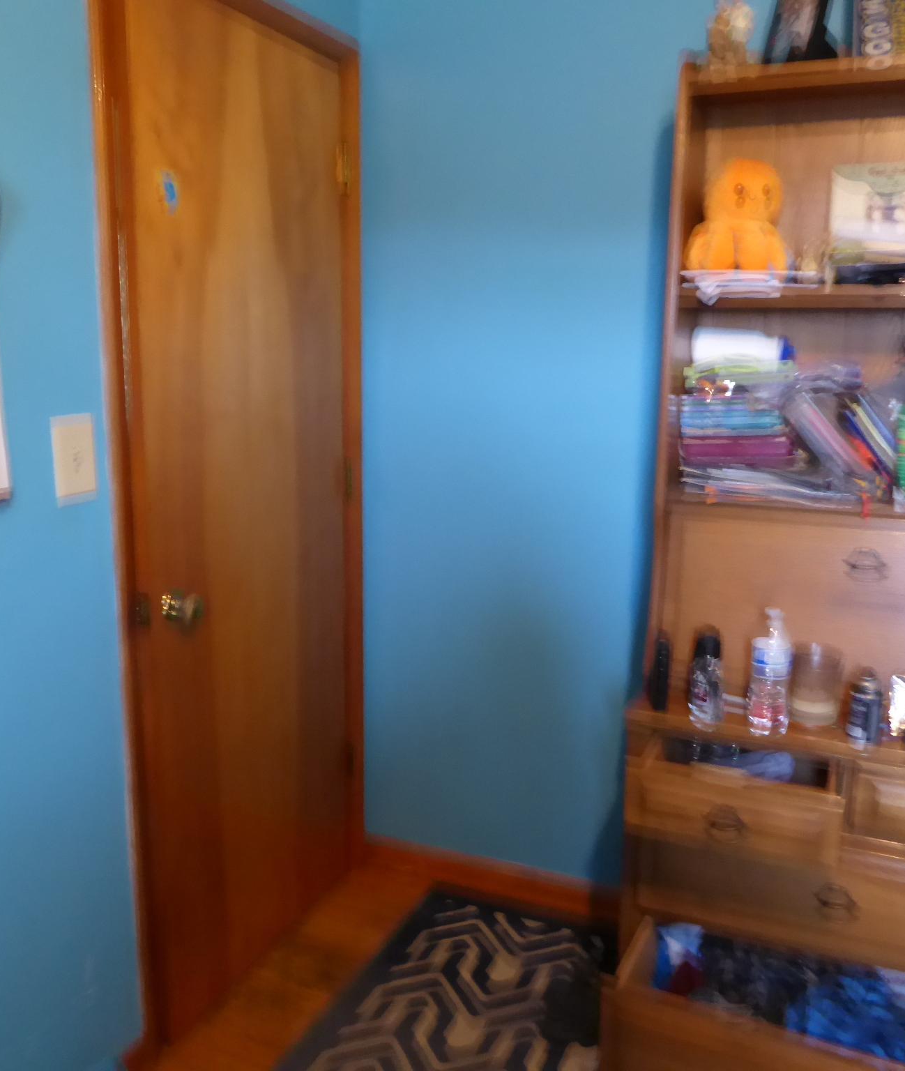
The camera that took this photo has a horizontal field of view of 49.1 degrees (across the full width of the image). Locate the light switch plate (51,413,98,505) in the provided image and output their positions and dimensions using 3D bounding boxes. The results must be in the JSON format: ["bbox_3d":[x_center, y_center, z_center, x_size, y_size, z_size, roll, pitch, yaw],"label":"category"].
[{"bbox_3d":[-0.598,-0.120,1.574,0.012,0.124,0.080,5,12,22],"label":"light switch plate"}]

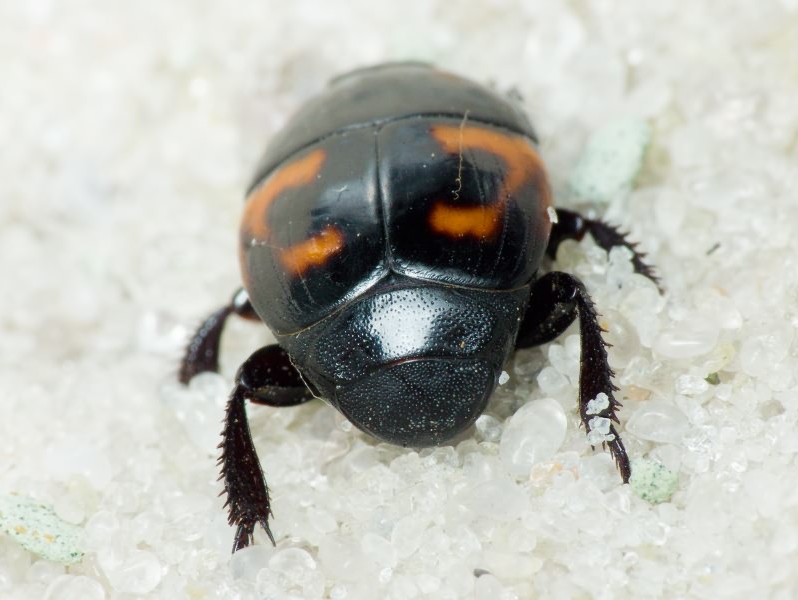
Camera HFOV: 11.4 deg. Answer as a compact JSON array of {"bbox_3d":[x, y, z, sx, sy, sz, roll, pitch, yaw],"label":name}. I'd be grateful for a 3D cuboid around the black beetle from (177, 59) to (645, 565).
[{"bbox_3d":[0.000,-0.001,0.084,0.010,0.004,0.011,-9,52,0],"label":"black beetle"}]

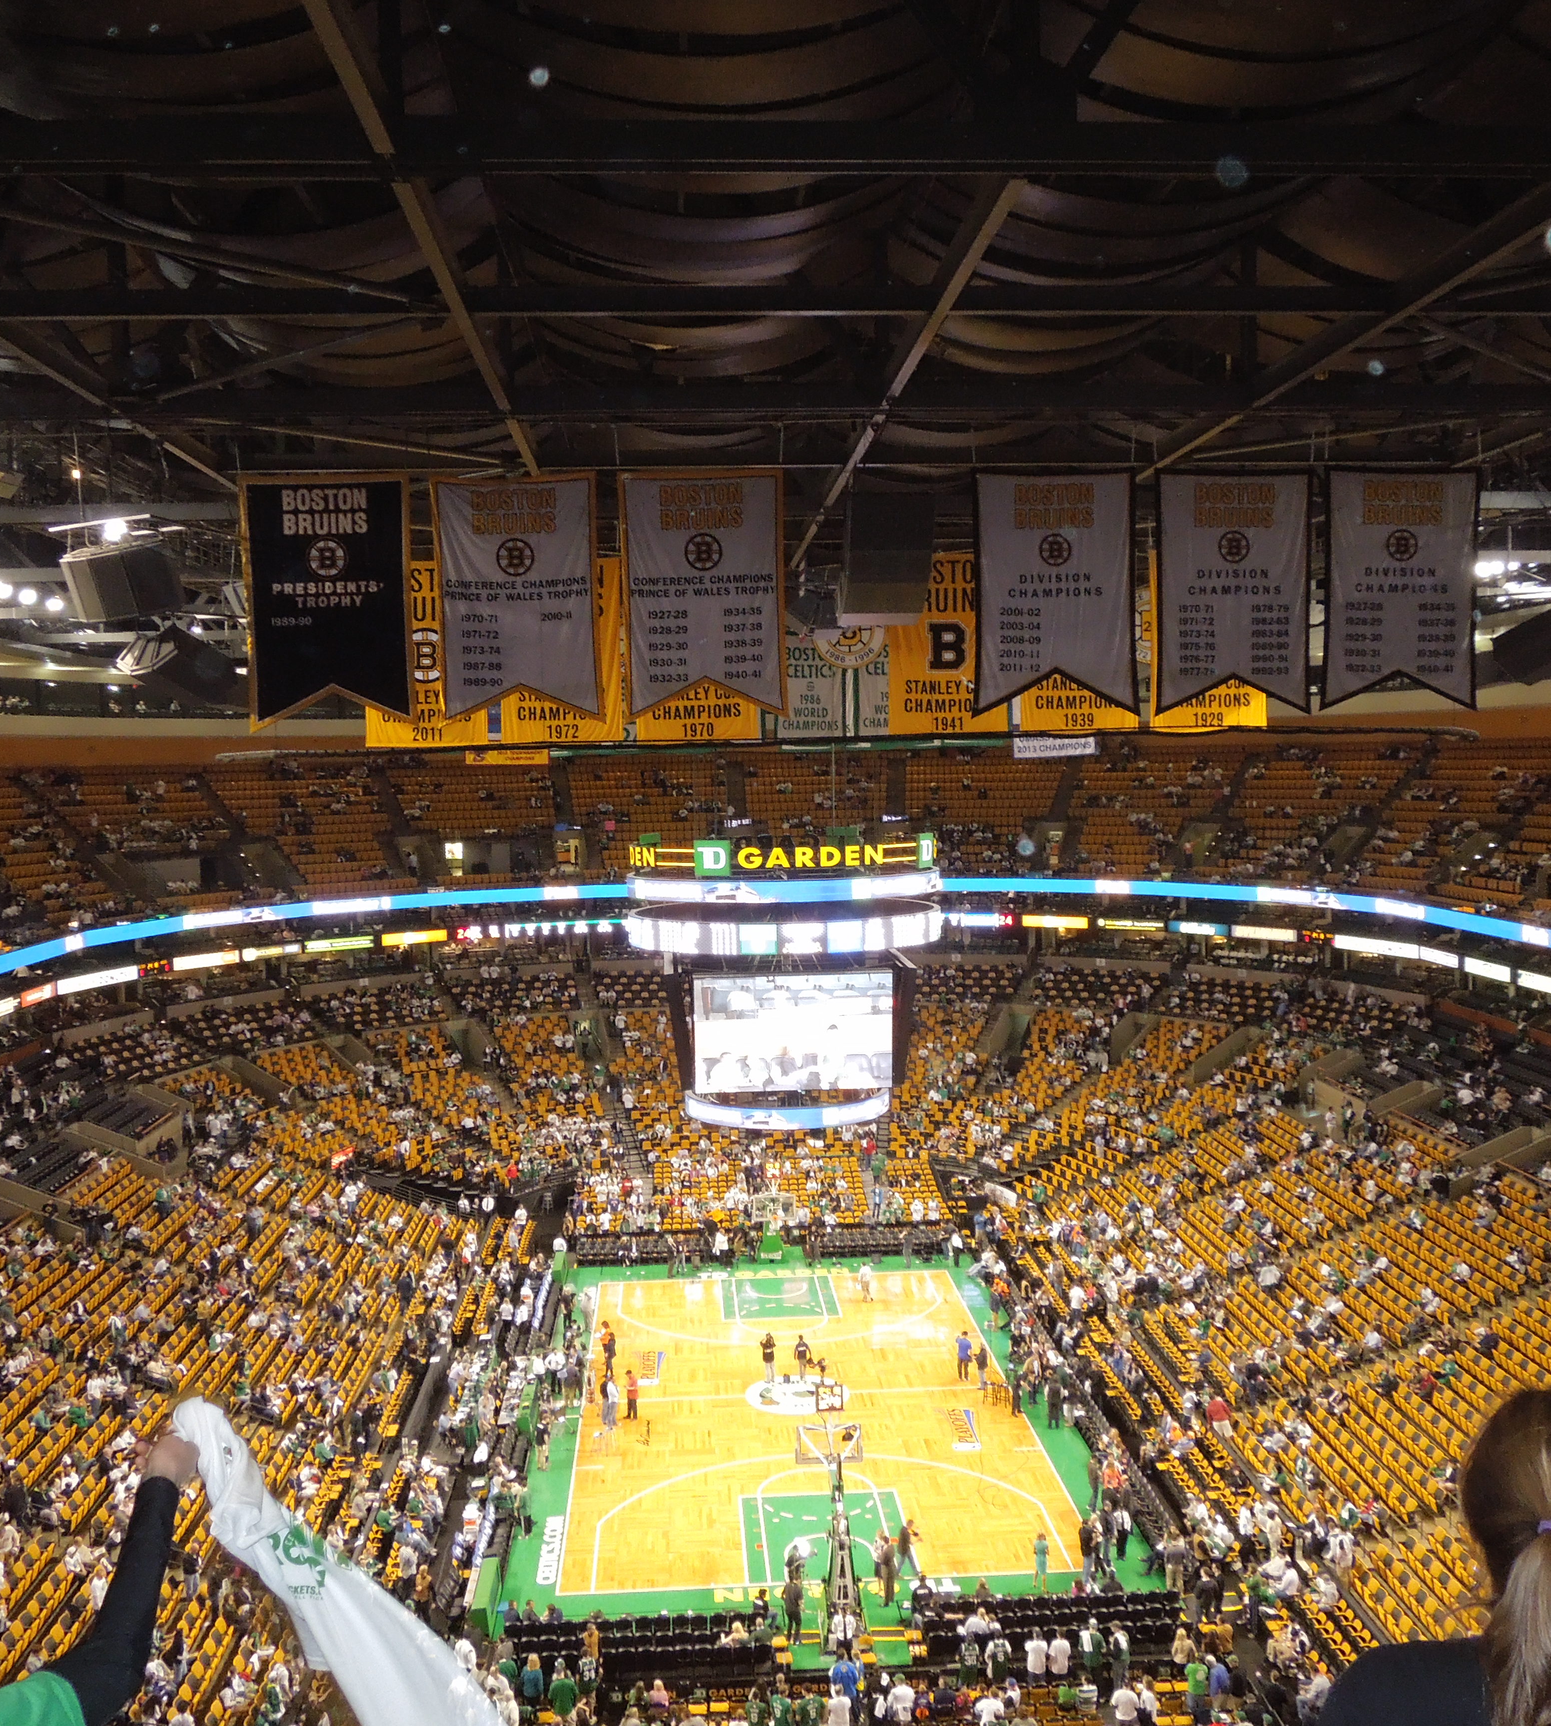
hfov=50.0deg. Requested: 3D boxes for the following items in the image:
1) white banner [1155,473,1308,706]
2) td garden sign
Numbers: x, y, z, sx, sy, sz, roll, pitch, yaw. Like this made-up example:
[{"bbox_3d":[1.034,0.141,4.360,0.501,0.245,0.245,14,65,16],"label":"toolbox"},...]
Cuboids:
[{"bbox_3d":[10.946,-6.494,39.758,3.692,5.763,0.200,-1,3,-3],"label":"white banner"},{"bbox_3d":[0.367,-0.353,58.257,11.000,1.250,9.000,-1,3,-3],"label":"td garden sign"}]

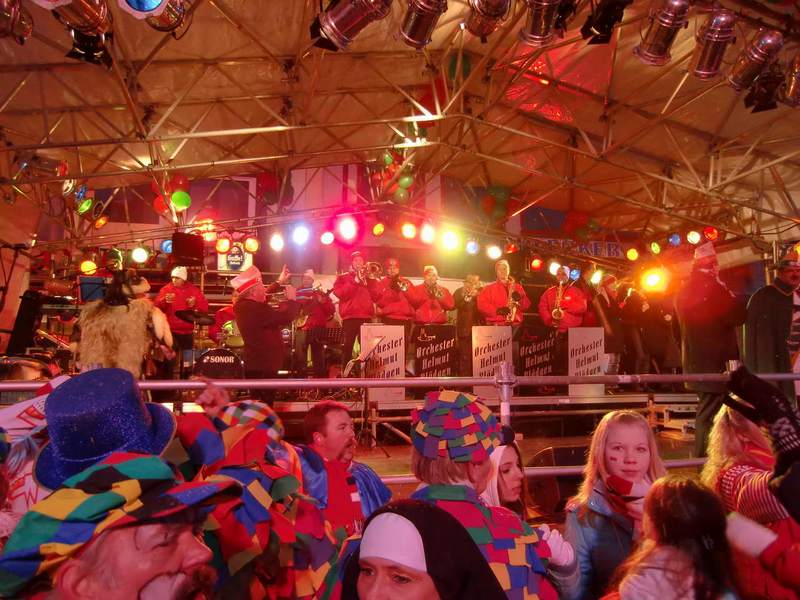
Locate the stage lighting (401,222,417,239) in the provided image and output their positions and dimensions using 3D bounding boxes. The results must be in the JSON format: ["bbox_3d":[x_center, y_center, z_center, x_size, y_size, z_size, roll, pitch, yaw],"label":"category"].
[{"bbox_3d":[0.132,-1.077,8.600,0.250,0.250,0.320,0,14,0],"label":"stage lighting"}]

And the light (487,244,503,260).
[{"bbox_3d":[1.482,-0.745,8.700,0.240,0.250,0.300,-2,5,10],"label":"light"}]

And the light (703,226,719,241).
[{"bbox_3d":[4.534,-0.971,8.100,0.230,0.230,0.320,-1,11,25],"label":"light"}]

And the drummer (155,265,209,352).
[{"bbox_3d":[-2.862,0.421,7.223,0.640,1.730,0.450,1,-5,-13],"label":"drummer"}]

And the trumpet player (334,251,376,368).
[{"bbox_3d":[-0.574,0.264,7.150,0.600,1.800,0.520,1,-3,-24],"label":"trumpet player"}]

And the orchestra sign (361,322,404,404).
[{"bbox_3d":[-0.200,0.769,6.720,0.540,0.910,0.050,-1,-5,15],"label":"orchestra sign"}]

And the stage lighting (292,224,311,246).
[{"bbox_3d":[-1.417,-0.942,8.099,0.250,0.270,0.300,0,7,2],"label":"stage lighting"}]

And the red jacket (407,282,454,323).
[{"bbox_3d":[0.399,0.046,7.250,0.600,0.560,0.420,0,-7,-6],"label":"red jacket"}]

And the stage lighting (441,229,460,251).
[{"bbox_3d":[0.786,-0.934,8.548,0.250,0.270,0.300,-1,7,10],"label":"stage lighting"}]

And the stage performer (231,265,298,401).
[{"bbox_3d":[-1.381,0.569,5.483,0.680,1.850,0.520,2,-8,-21],"label":"stage performer"}]

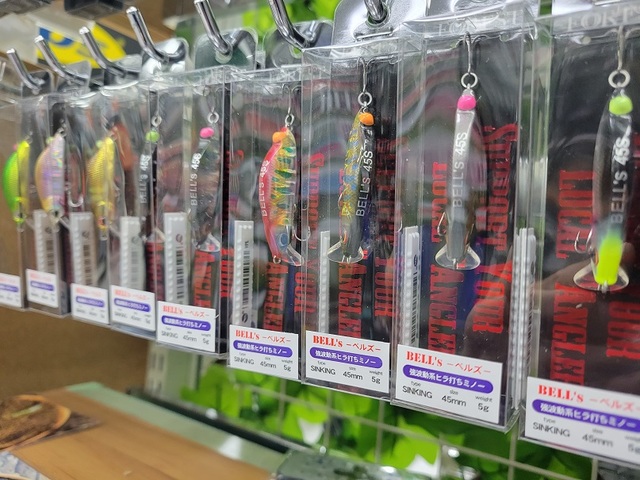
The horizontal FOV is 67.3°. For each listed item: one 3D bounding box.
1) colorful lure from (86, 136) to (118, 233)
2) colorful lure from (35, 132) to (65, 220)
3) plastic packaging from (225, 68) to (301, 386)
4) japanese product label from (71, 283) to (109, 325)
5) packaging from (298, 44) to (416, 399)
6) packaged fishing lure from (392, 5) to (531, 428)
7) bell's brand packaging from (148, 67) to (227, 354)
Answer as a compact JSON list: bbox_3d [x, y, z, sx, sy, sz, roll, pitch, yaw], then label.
[{"bbox_3d":[-0.102,-0.026,0.226,0.008,0.044,0.013,3,5,31],"label":"colorful lure"},{"bbox_3d":[-0.133,-0.031,0.236,0.008,0.044,0.013,4,7,33],"label":"colorful lure"},{"bbox_3d":[-0.015,-0.005,0.174,0.030,0.104,0.019,3,5,25],"label":"plastic packaging"},{"bbox_3d":[-0.106,0.029,0.221,0.028,0.015,0.001,3,5,31],"label":"japanese product label"},{"bbox_3d":[0.012,-0.006,0.153,0.030,0.104,0.019,3,6,25],"label":"packaging"},{"bbox_3d":[0.039,-0.005,0.132,0.030,0.104,0.019,3,5,31],"label":"packaged fishing lure"},{"bbox_3d":[-0.045,-0.010,0.187,0.030,0.104,0.019,3,4,25],"label":"bell's brand packaging"}]

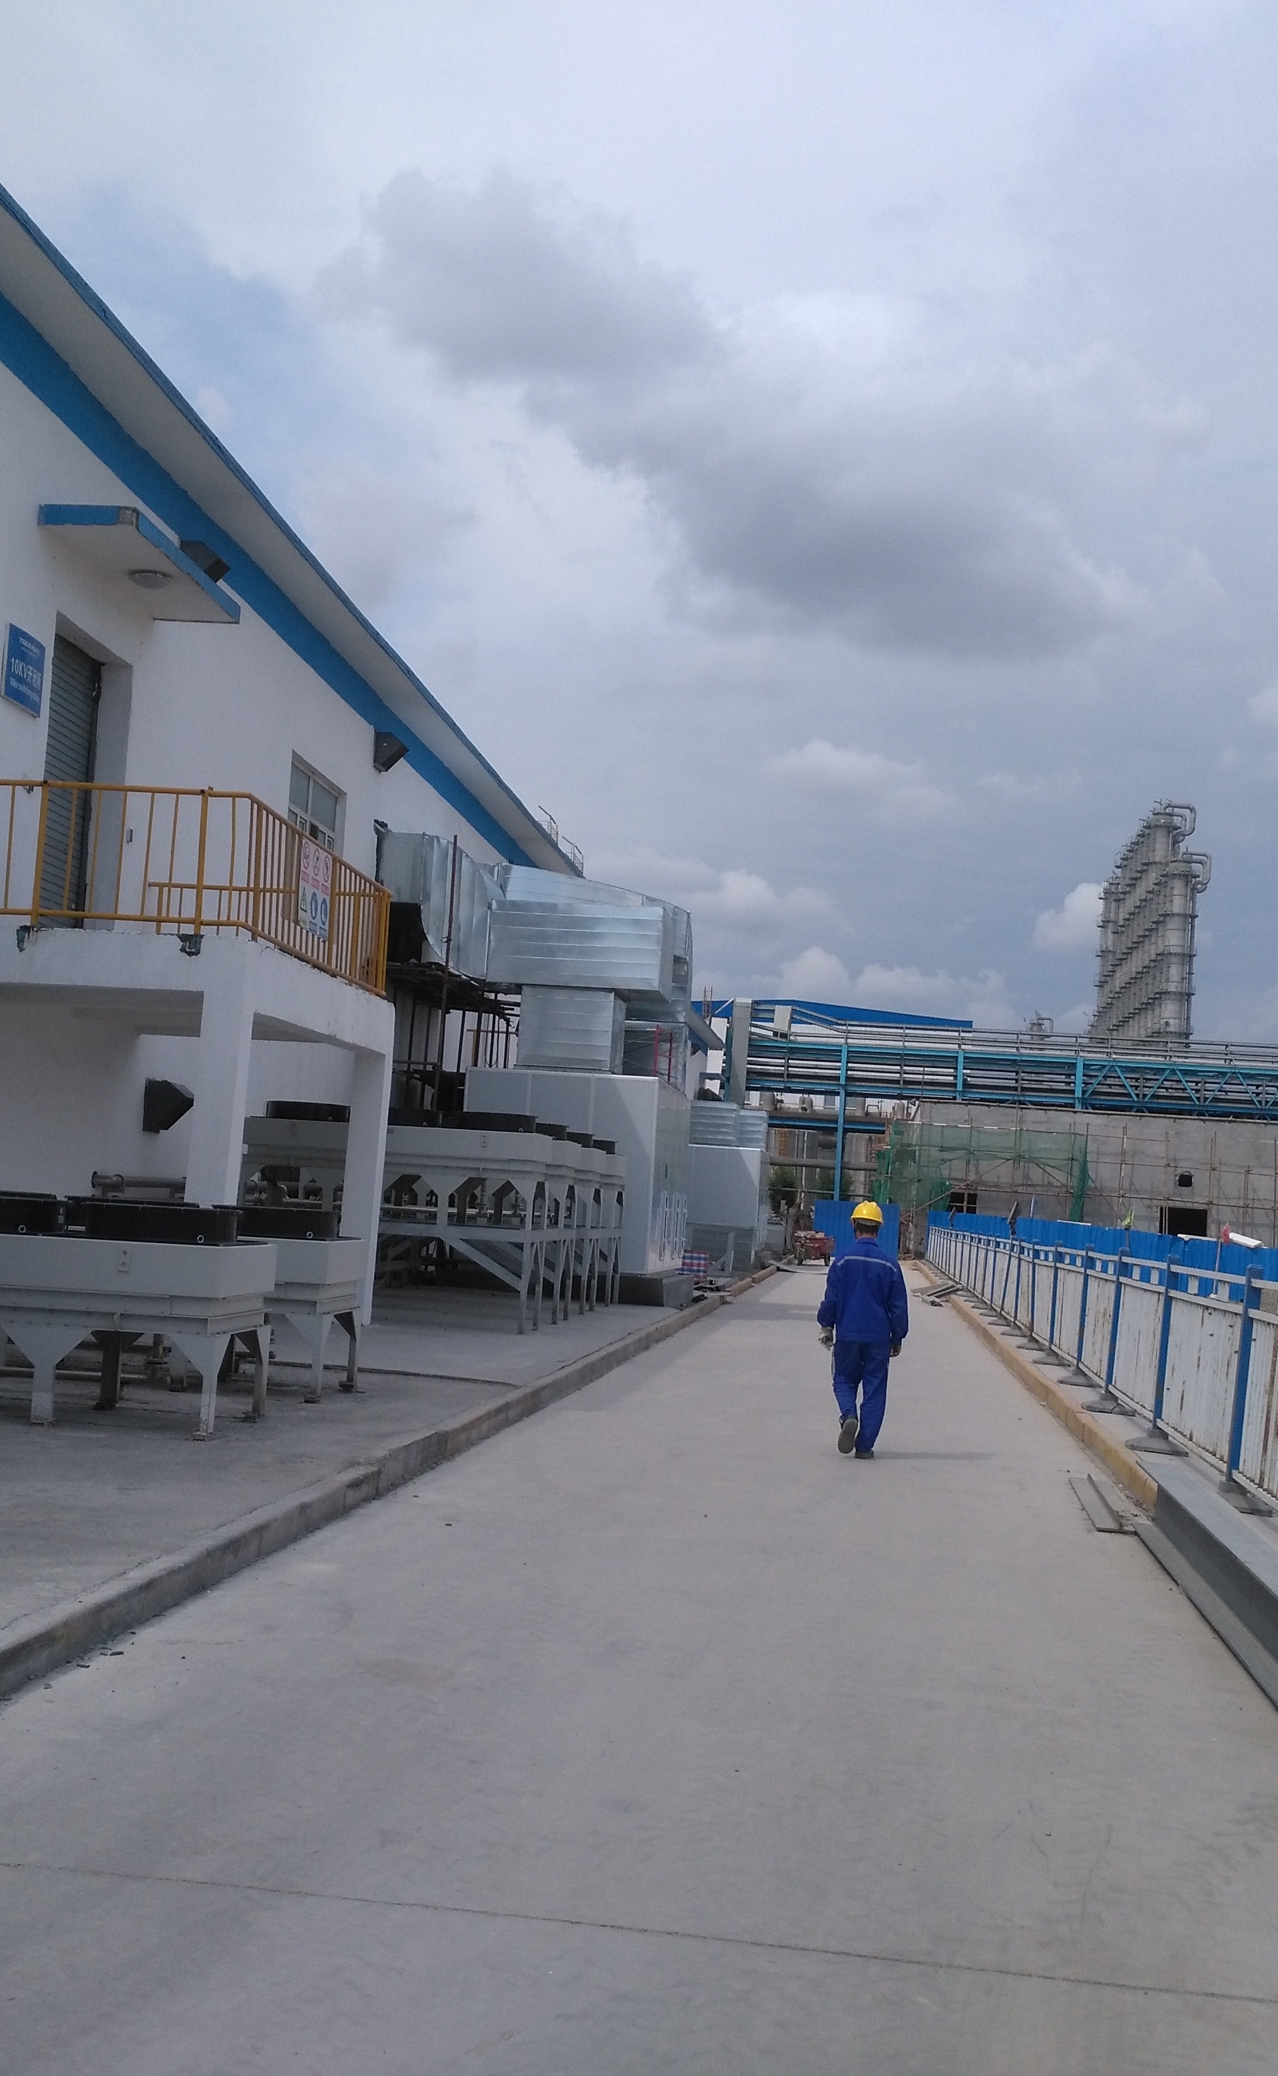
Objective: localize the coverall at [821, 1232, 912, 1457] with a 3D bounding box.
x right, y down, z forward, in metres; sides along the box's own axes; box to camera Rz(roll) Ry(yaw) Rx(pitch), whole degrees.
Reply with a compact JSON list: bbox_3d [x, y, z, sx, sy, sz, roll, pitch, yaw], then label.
[{"bbox_3d":[1.529,2.091,15.250,0.600,1.470,0.420,3,-4,6],"label":"coverall"}]

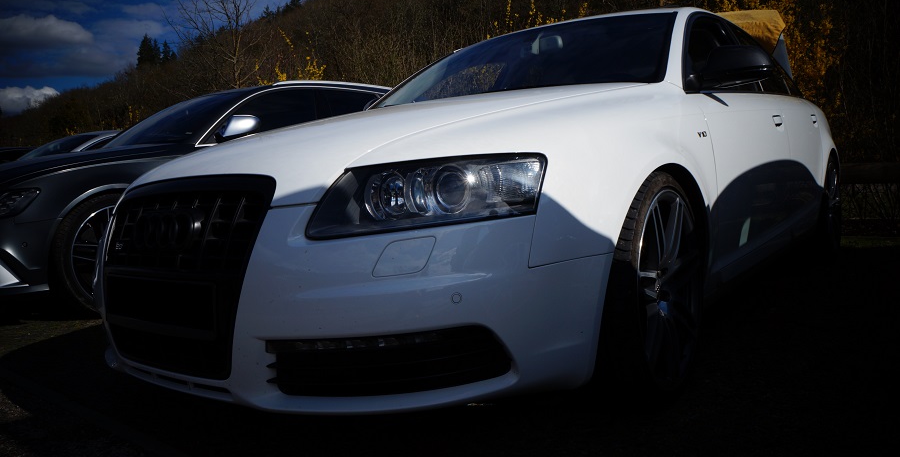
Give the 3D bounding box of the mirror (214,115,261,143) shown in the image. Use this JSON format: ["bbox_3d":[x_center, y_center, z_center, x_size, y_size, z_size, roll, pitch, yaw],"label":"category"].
[{"bbox_3d":[-1.348,-0.634,4.300,0.240,0.165,0.200,0,6,38],"label":"mirror"}]

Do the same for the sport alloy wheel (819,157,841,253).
[{"bbox_3d":[2.226,-0.128,4.152,0.250,0.670,0.670,0,6,38],"label":"sport alloy wheel"}]

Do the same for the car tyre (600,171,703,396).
[{"bbox_3d":[0.504,0.171,1.905,0.250,0.670,0.670,0,6,35],"label":"car tyre"}]

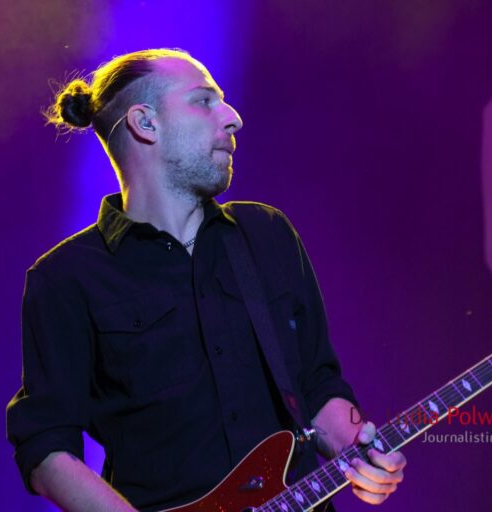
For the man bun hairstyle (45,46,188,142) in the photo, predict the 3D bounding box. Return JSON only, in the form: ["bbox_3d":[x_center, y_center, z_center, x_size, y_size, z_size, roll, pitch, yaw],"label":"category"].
[{"bbox_3d":[-0.195,-0.242,7.160,0.220,0.150,0.160,-8,-9,10],"label":"man bun hairstyle"}]

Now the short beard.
[{"bbox_3d":[-0.074,-0.124,7.145,0.100,0.080,0.130,-8,-9,10],"label":"short beard"}]

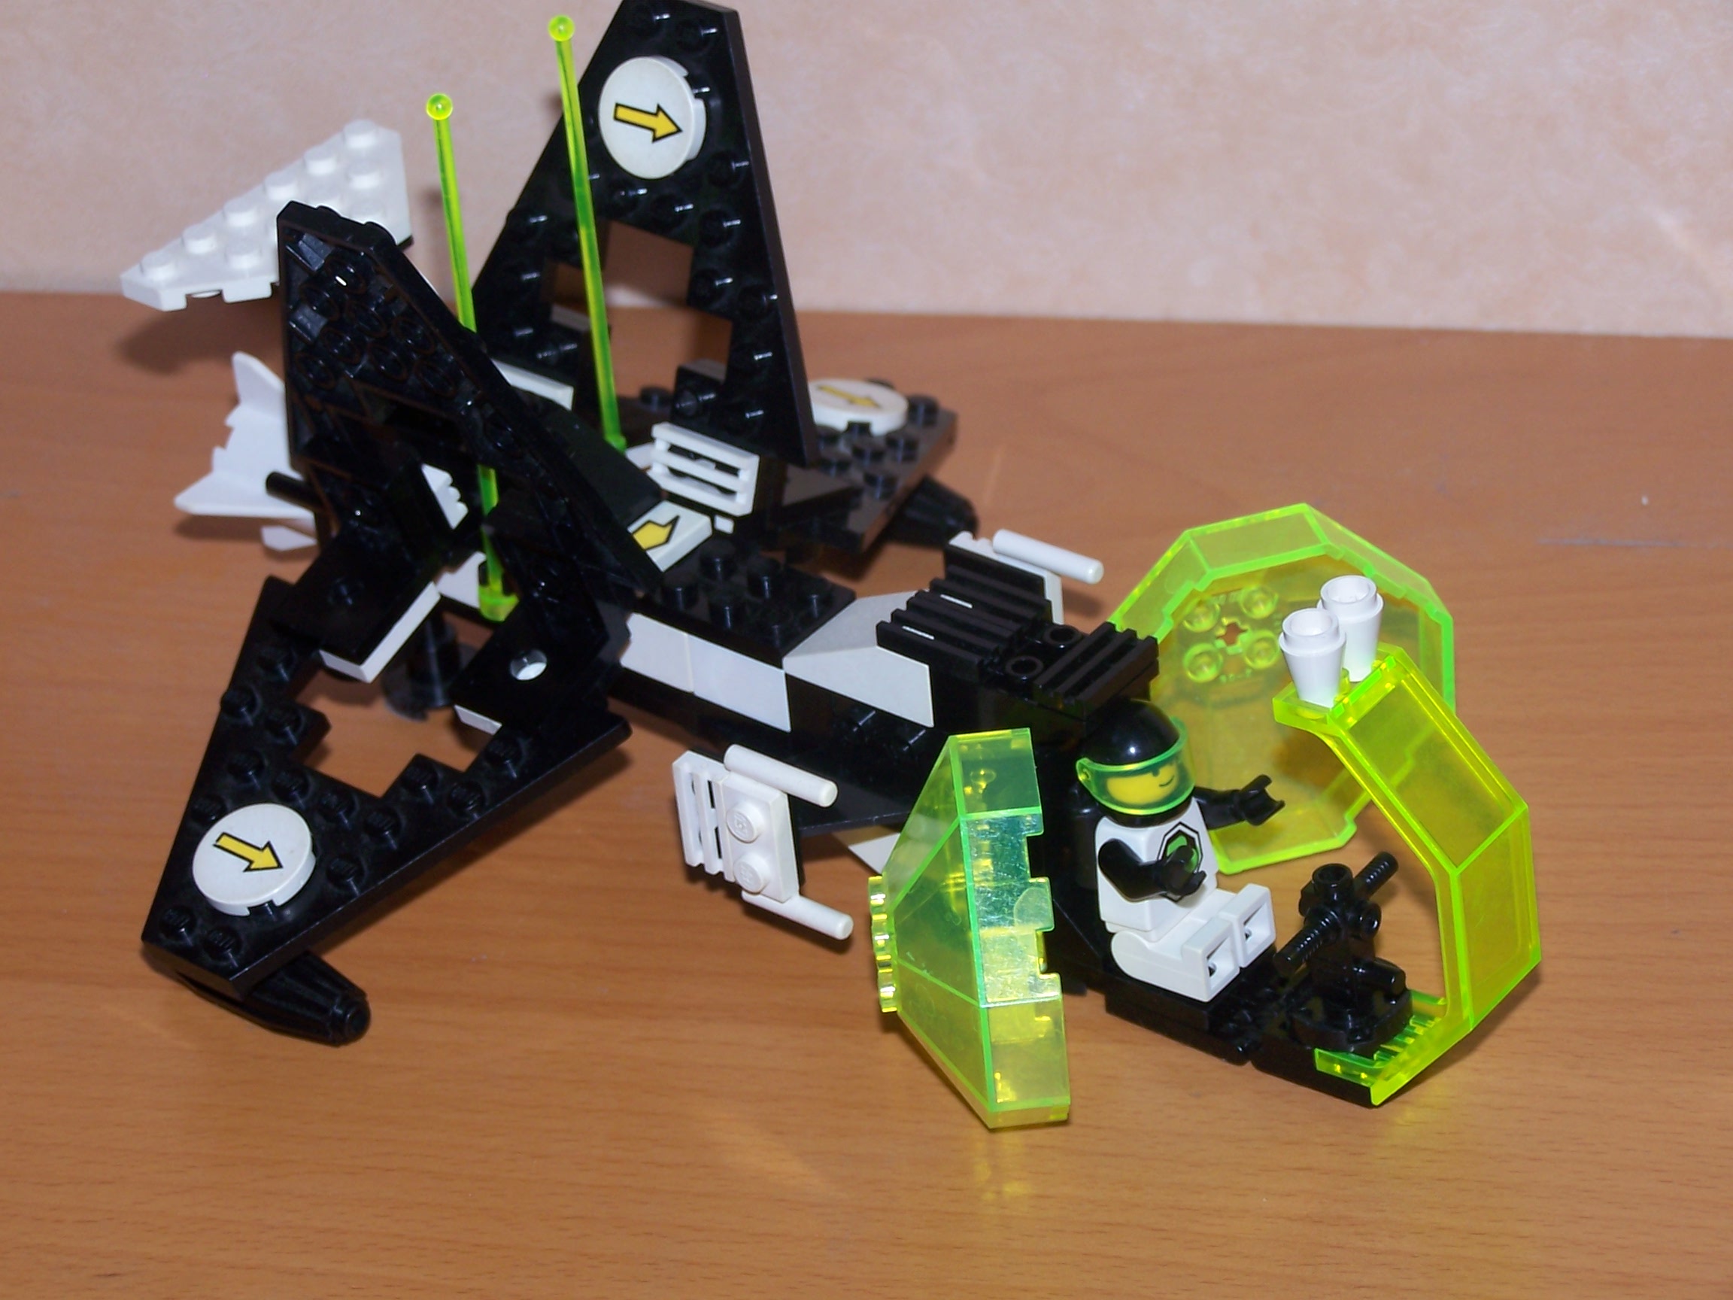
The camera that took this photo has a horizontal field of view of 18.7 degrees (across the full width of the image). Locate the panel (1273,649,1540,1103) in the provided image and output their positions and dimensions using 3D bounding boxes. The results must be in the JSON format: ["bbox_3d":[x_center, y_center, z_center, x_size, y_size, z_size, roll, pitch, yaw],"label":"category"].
[{"bbox_3d":[0.065,0.028,0.627,0.024,0.057,0.016,16,40,36],"label":"panel"}]

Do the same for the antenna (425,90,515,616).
[{"bbox_3d":[-0.051,-0.037,0.670,0.007,0.077,0.007,-2,36,2],"label":"antenna"}]

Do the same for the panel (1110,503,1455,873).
[{"bbox_3d":[0.050,0.002,0.683,0.048,0.048,0.020,-12,35,-10],"label":"panel"}]

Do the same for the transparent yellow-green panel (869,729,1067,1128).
[{"bbox_3d":[0.012,0.035,0.640,0.020,0.048,0.048,-5,35,0],"label":"transparent yellow-green panel"}]

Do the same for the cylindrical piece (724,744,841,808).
[{"bbox_3d":[-0.010,0.015,0.646,0.016,0.003,0.003,21,42,32],"label":"cylindrical piece"}]

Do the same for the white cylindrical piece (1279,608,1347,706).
[{"bbox_3d":[0.052,0.002,0.612,0.008,0.011,0.008,-7,31,4],"label":"white cylindrical piece"}]

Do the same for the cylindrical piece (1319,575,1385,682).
[{"bbox_3d":[0.057,-0.002,0.617,0.008,0.011,0.008,-7,31,4],"label":"cylindrical piece"}]

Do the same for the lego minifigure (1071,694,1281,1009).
[{"bbox_3d":[0.039,0.023,0.650,0.021,0.033,0.024,21,42,32],"label":"lego minifigure"}]

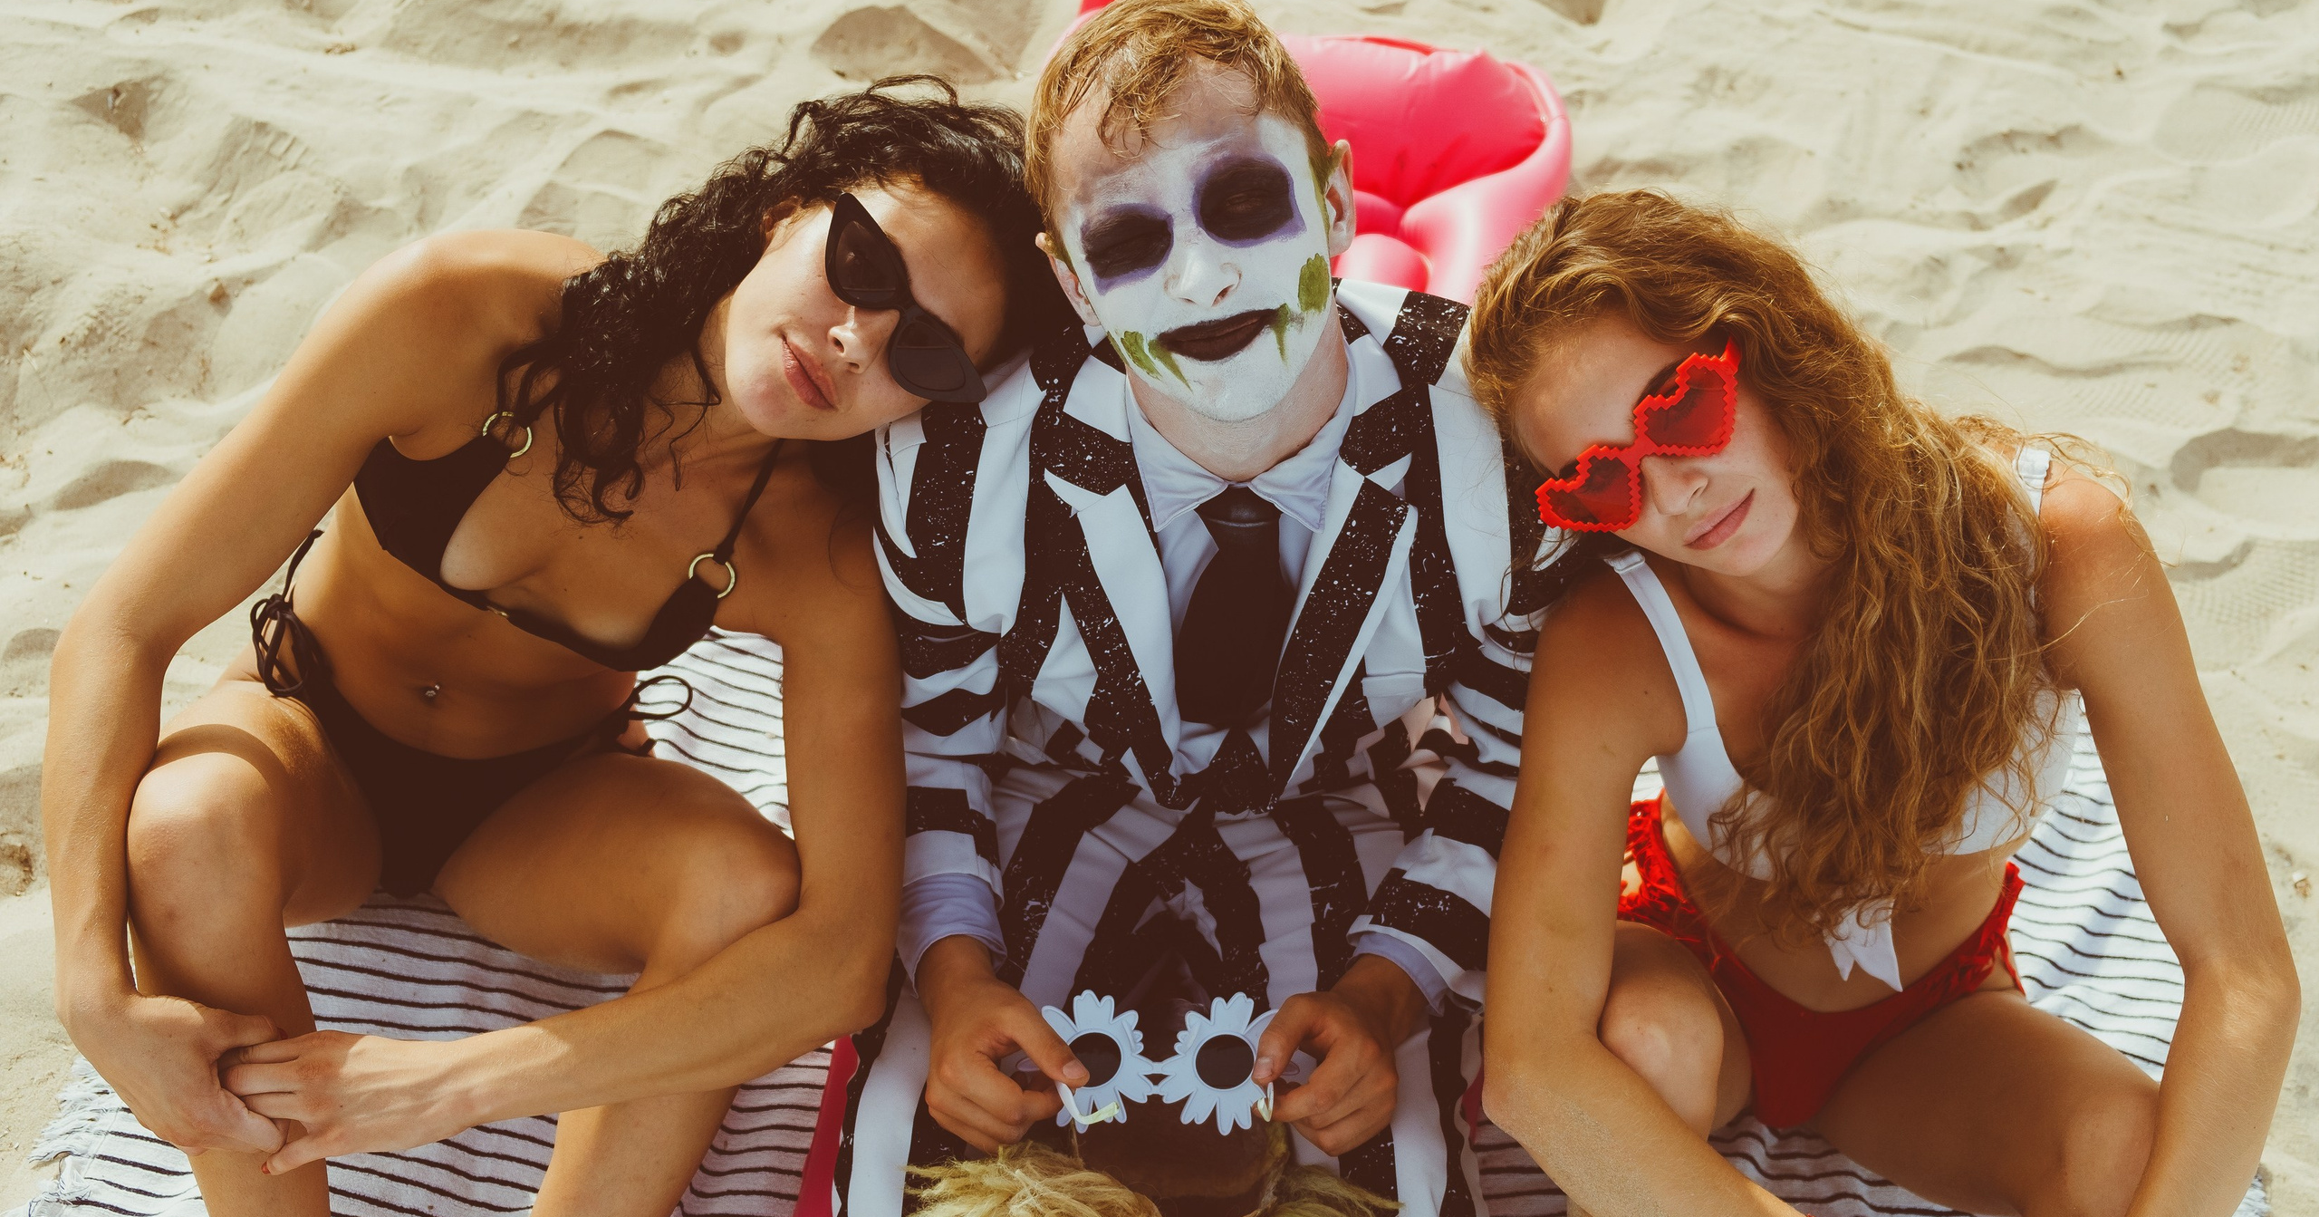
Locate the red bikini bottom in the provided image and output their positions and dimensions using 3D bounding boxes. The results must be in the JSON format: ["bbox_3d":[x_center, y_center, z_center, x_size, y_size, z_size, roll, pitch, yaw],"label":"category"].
[{"bbox_3d":[0.486,0.230,1.820,0.305,0.185,0.210,7,42,7],"label":"red bikini bottom"}]

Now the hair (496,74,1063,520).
[{"bbox_3d":[-0.230,-0.191,1.500,0.320,0.210,0.220,-42,19,12],"label":"hair"}]

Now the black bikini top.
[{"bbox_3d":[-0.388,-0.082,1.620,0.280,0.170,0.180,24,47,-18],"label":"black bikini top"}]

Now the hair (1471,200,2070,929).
[{"bbox_3d":[0.383,-0.034,1.510,0.270,0.460,0.250,-15,24,28],"label":"hair"}]

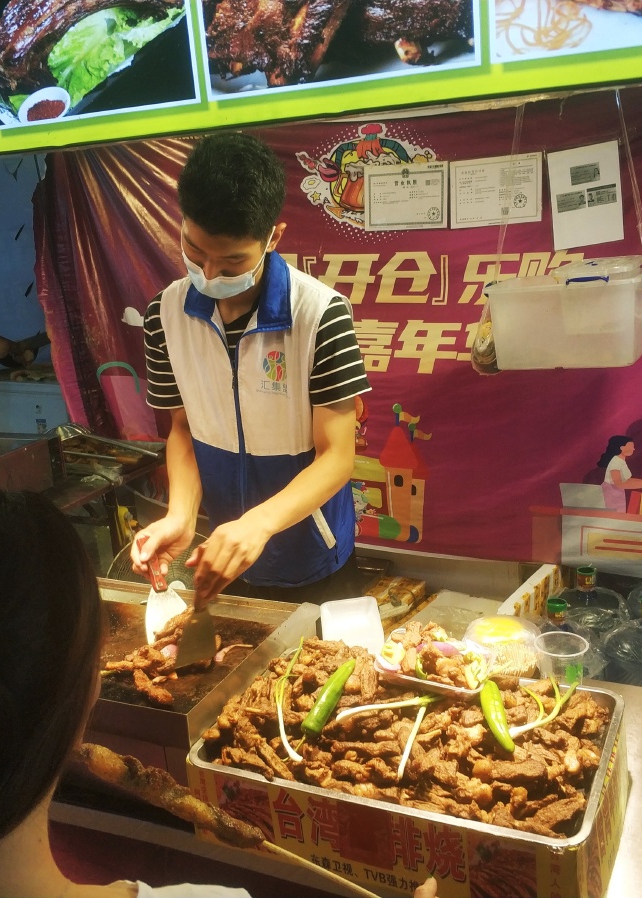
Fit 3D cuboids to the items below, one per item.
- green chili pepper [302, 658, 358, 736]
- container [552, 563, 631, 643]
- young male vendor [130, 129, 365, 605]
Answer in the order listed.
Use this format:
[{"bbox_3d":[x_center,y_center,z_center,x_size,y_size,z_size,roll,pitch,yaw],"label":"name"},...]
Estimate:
[{"bbox_3d":[0.019,0.351,1.344,0.030,0.030,0.150,4,18,28],"label":"green chili pepper"},{"bbox_3d":[0.809,0.589,2.845,0.260,0.475,0.260,3,18,25],"label":"container"},{"bbox_3d":[-0.090,0.294,1.814,0.460,1.730,0.450,2,17,21],"label":"young male vendor"}]

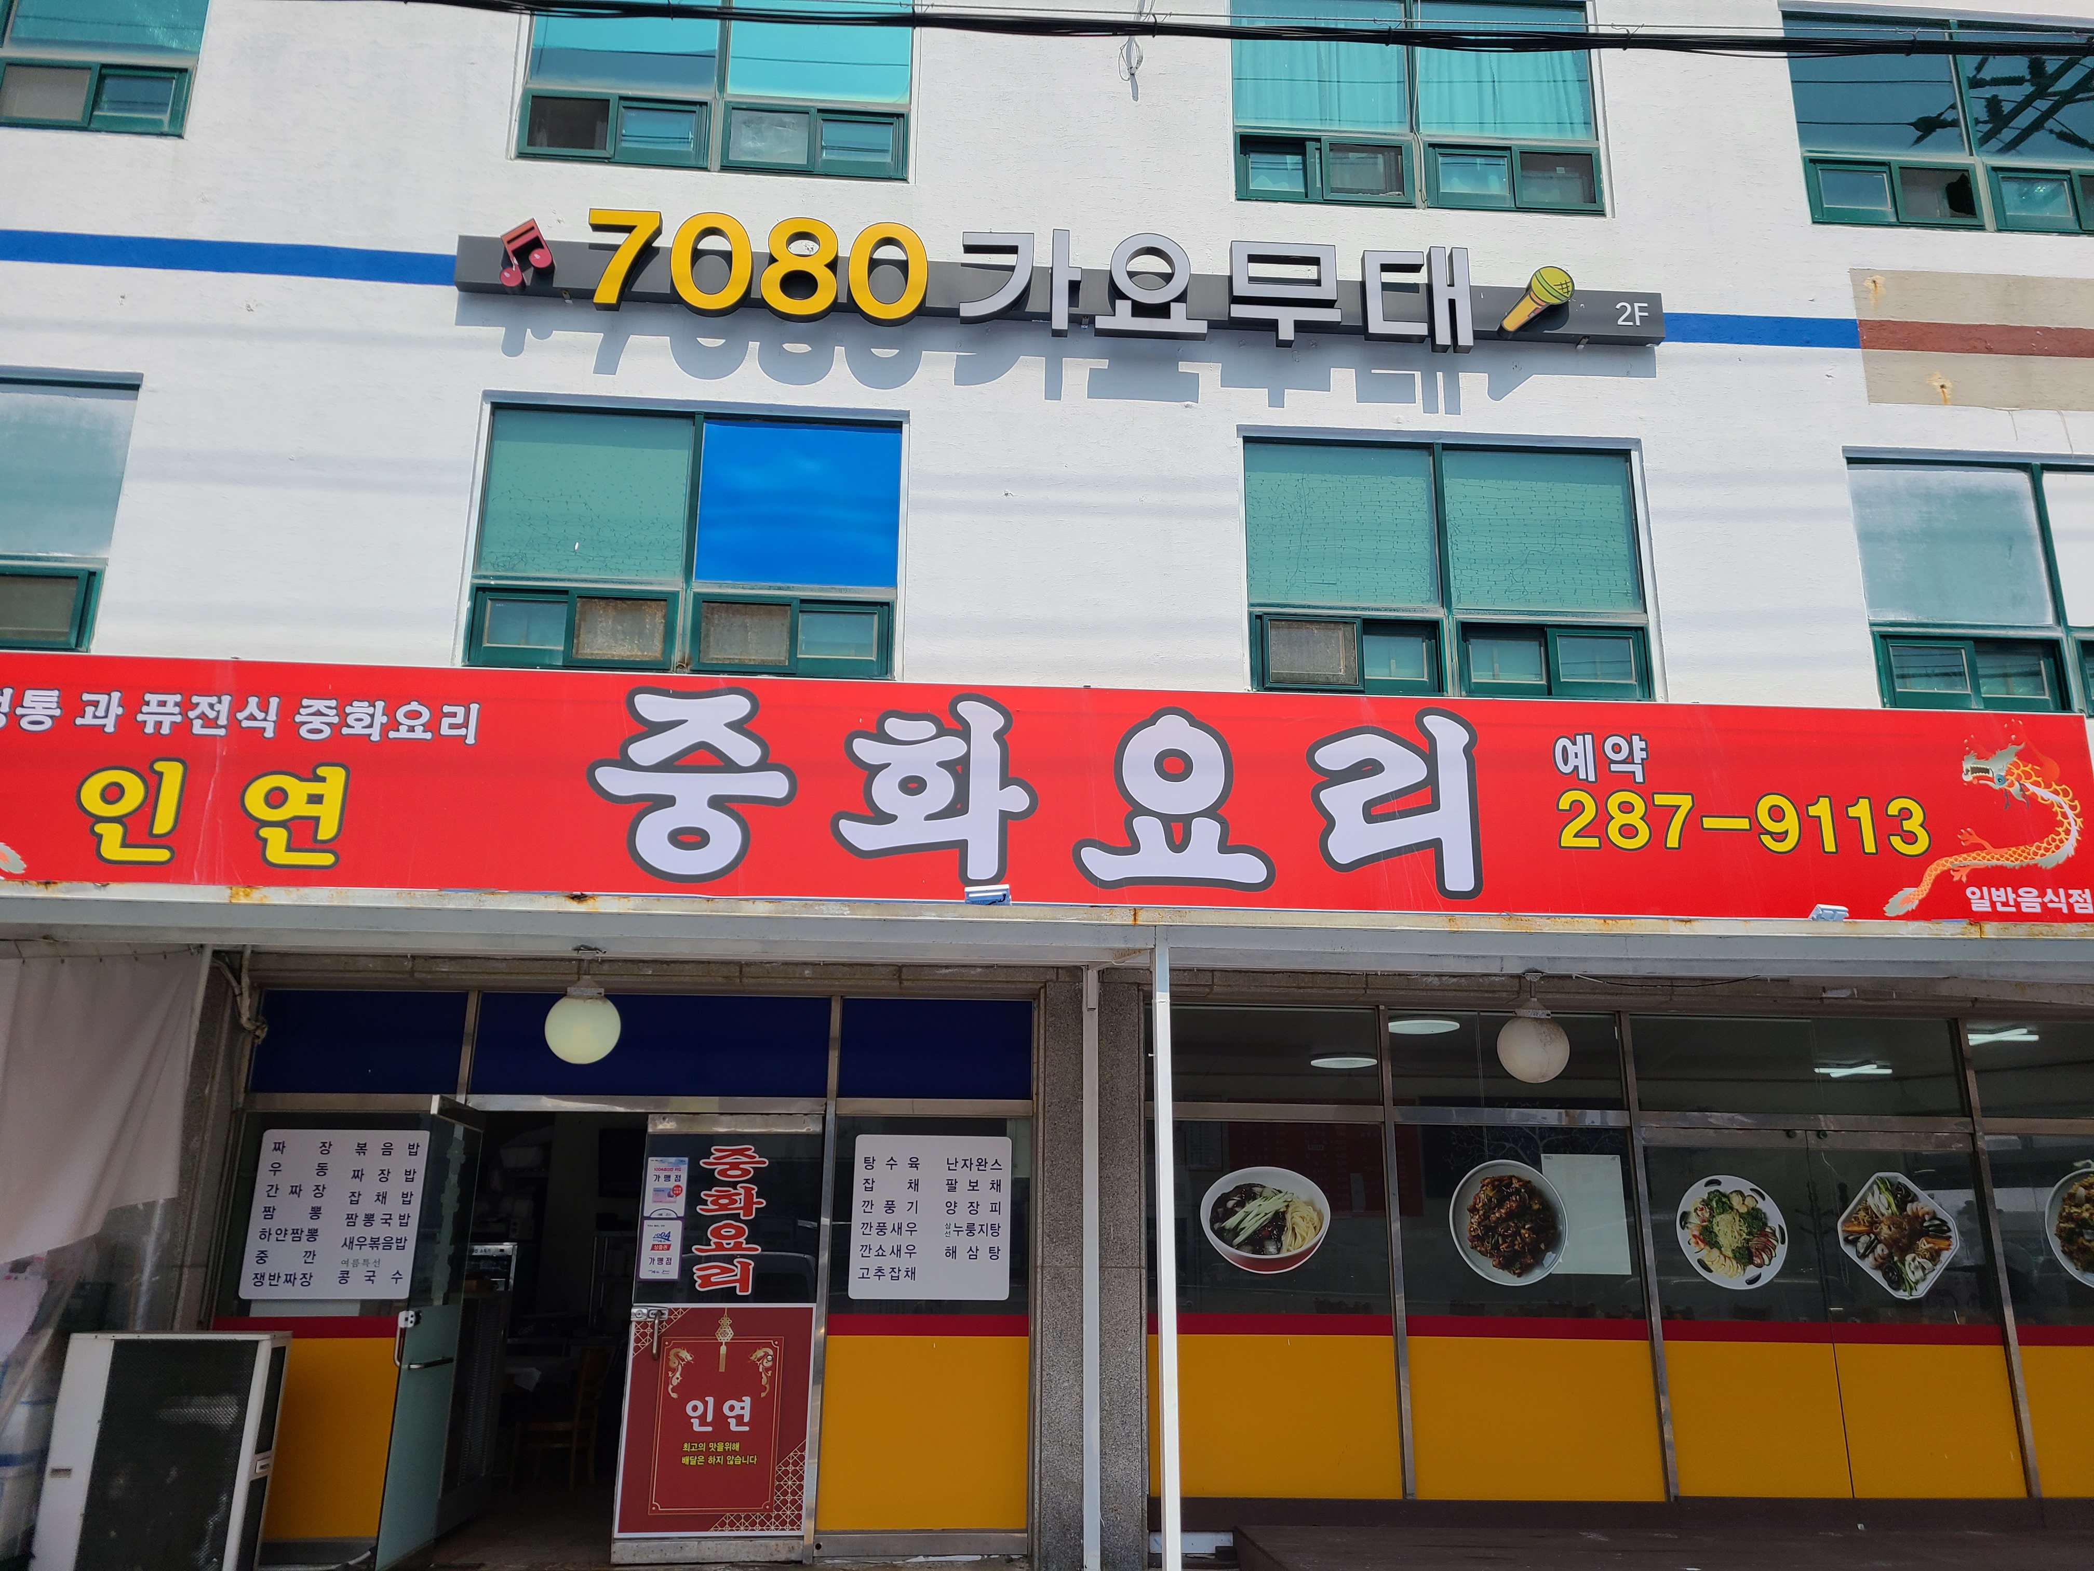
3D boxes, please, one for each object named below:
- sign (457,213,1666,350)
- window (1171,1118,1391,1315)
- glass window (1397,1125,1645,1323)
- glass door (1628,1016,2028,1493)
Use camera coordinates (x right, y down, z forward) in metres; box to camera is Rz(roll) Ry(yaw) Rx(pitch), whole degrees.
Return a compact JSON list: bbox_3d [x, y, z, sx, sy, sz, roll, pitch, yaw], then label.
[{"bbox_3d":[0.176,-2.808,8.917,6.862,0.618,0.170,1,-16,-4],"label":"sign"},{"bbox_3d":[1.189,2.281,8.321,1.248,0.984,0.060,2,-17,-4],"label":"window"},{"bbox_3d":[2.398,2.215,8.012,1.277,0.957,0.050,1,-16,-4],"label":"glass window"},{"bbox_3d":[4.169,2.490,8.480,1.878,2.485,0.080,2,-17,-4],"label":"glass door"}]

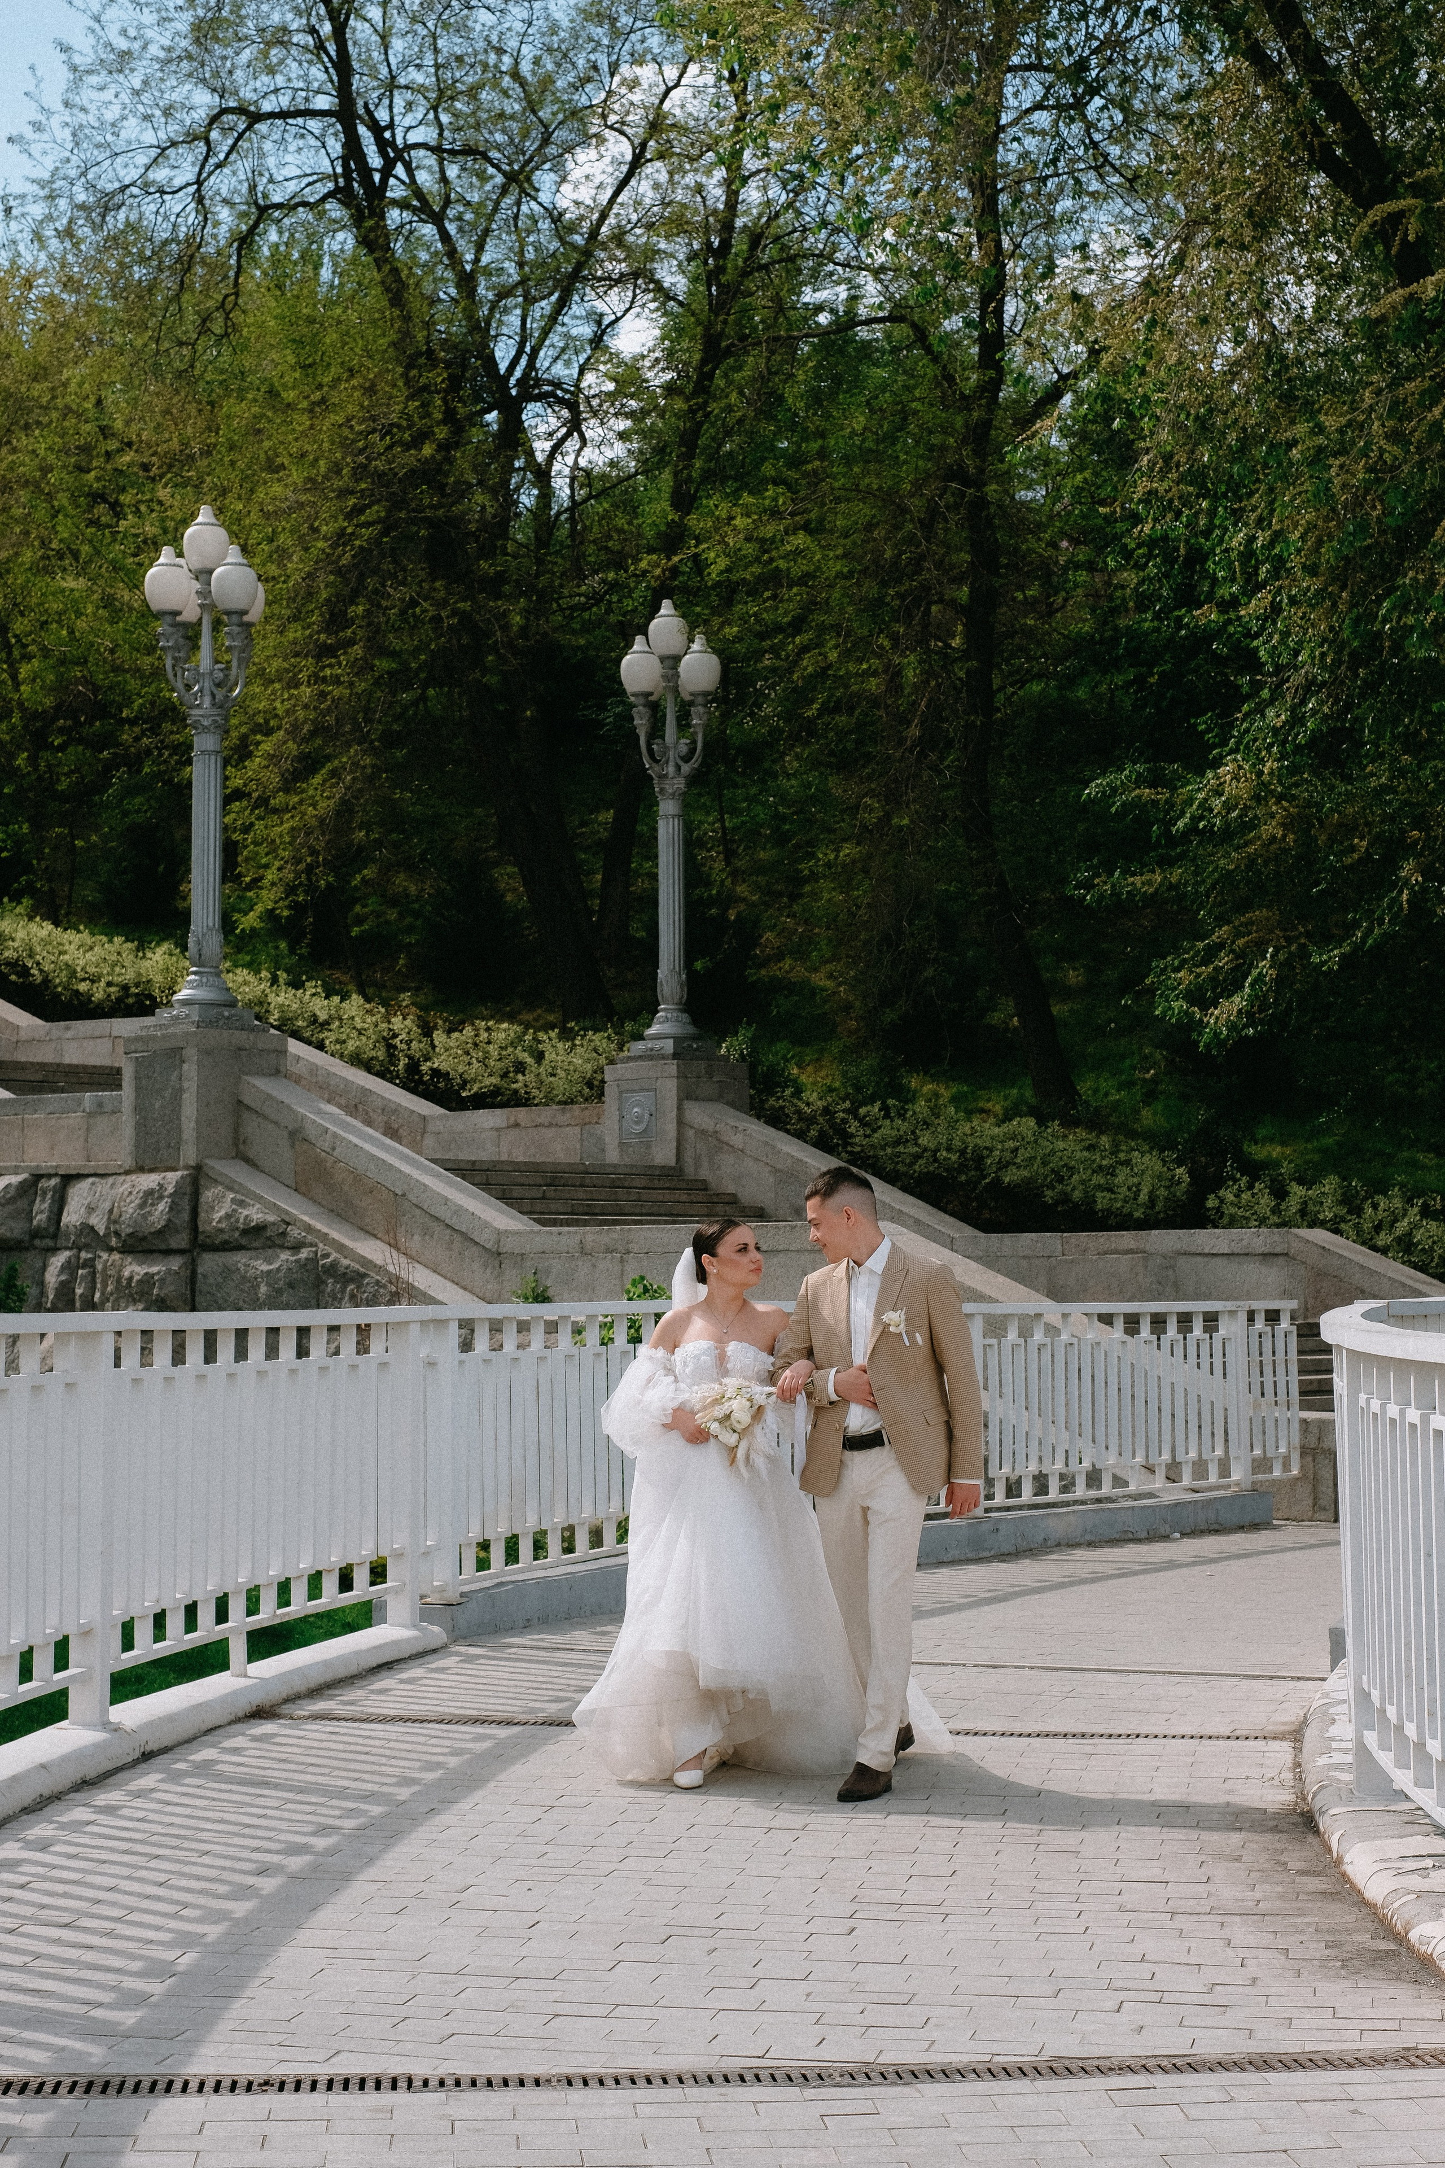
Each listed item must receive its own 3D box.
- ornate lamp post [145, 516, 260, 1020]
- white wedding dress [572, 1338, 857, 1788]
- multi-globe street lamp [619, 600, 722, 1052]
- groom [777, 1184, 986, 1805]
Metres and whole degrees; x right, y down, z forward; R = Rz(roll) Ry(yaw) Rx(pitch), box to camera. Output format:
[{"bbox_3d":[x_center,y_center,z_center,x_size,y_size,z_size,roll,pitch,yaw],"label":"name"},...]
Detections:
[{"bbox_3d":[-4.449,-2.797,27.551,1.000,4.457,1.000,0,-4,0],"label":"ornate lamp post"},{"bbox_3d":[0.012,1.381,9.422,0.900,1.254,0.850,-1,-4,5],"label":"white wedding dress"},{"bbox_3d":[-0.493,-2.548,31.352,1.000,4.494,1.000,0,-4,0],"label":"multi-globe street lamp"},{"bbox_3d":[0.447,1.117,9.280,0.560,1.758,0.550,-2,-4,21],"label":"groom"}]

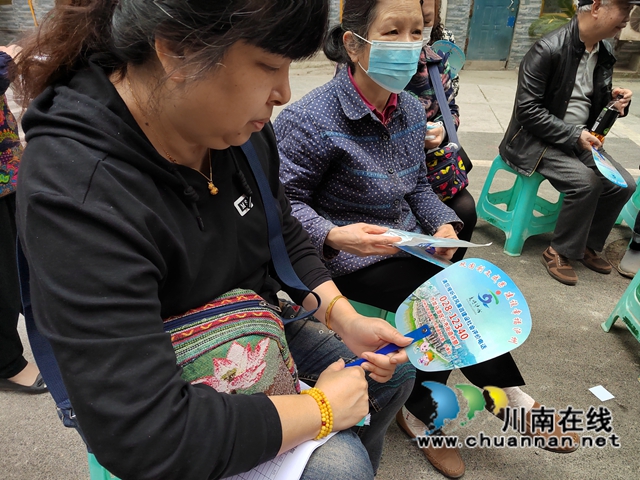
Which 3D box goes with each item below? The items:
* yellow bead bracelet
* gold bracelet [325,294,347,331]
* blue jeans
[{"bbox_3d":[-0.005,0.250,0.610,0.024,0.072,0.064,-3,-20,-34],"label":"yellow bead bracelet"},{"bbox_3d":[0.032,0.131,0.760,0.009,0.063,0.060,18,12,39],"label":"gold bracelet"},{"bbox_3d":[-0.095,0.402,0.919,0.600,0.600,0.420,10,29,20],"label":"blue jeans"}]

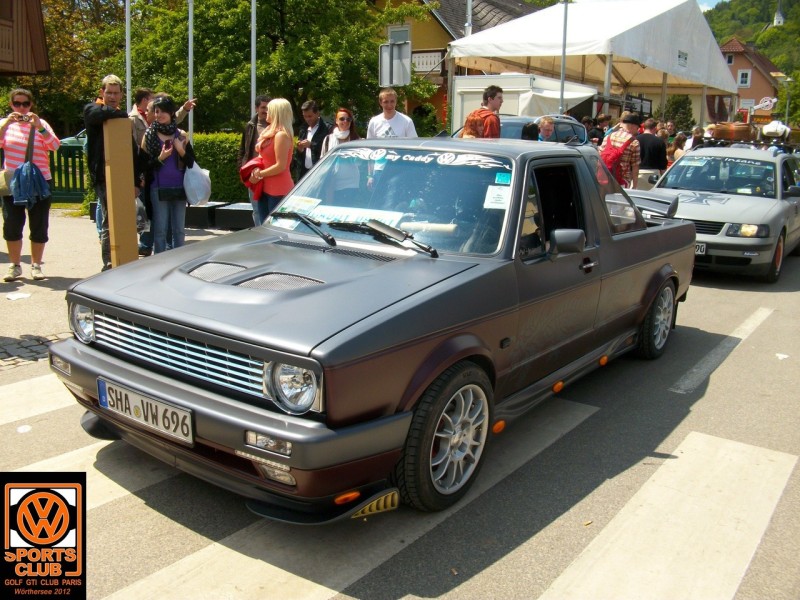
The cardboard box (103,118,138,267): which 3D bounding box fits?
[{"bbox_3d":[-2.383,-0.867,6.728,0.210,1.340,0.140,-3,14,-18],"label":"cardboard box"}]

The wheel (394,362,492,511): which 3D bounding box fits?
[{"bbox_3d":[0.145,0.521,3.044,0.200,0.580,0.580,12,16,33],"label":"wheel"}]

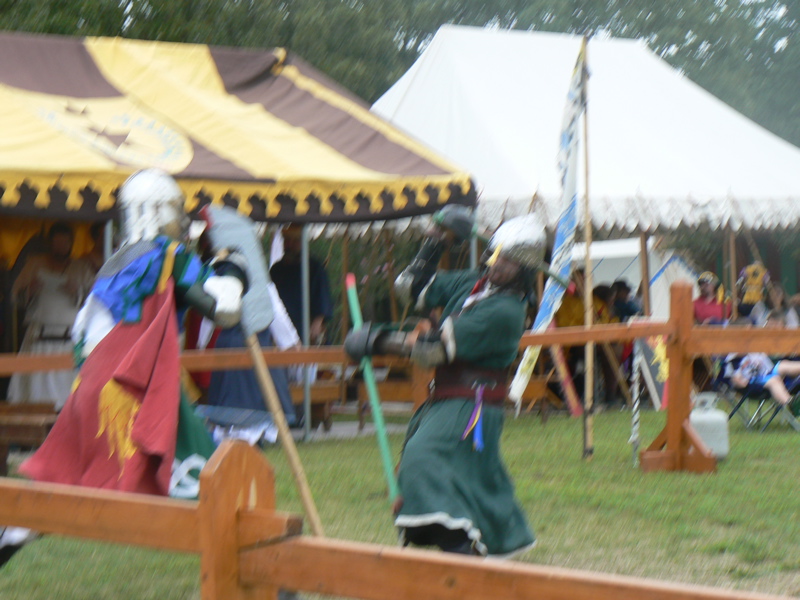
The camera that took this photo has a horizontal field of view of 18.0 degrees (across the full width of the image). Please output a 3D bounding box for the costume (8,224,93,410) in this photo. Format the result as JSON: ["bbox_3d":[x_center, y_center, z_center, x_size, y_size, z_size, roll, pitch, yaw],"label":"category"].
[{"bbox_3d":[-2.386,0.281,17.500,0.660,1.620,0.480,0,3,-7],"label":"costume"}]

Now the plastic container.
[{"bbox_3d":[2.112,0.869,17.300,0.310,0.460,0.310,0,3,0],"label":"plastic container"}]

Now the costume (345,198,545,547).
[{"bbox_3d":[0.190,0.461,11.000,0.800,1.740,0.680,-1,3,-30],"label":"costume"}]

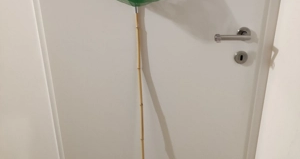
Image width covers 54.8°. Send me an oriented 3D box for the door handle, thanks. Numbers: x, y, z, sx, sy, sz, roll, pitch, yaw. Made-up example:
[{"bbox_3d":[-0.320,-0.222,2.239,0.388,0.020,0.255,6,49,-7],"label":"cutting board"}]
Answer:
[{"bbox_3d":[0.324,-0.171,1.126,0.150,0.053,0.060,-1,23,0],"label":"door handle"}]

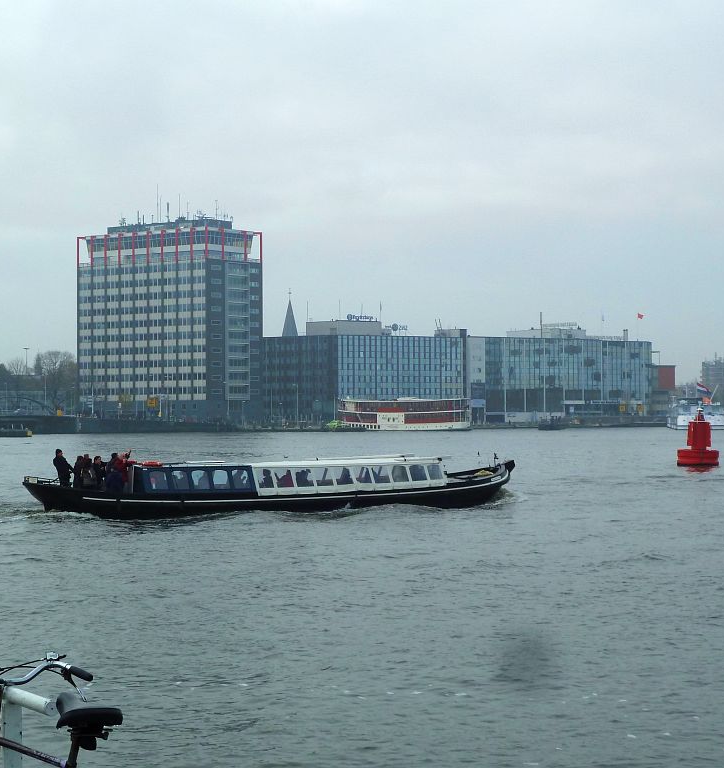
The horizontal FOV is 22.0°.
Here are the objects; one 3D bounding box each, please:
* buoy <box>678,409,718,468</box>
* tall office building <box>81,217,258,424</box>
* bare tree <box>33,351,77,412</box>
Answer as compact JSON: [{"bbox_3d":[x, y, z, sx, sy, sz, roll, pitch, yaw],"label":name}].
[{"bbox_3d":[22.159,3.470,122.955,2.770,3.760,2.770,0,-1,0],"label":"buoy"},{"bbox_3d":[-49.782,-16.213,484.322,44.000,52.100,22.300,-1,-1,36],"label":"tall office building"},{"bbox_3d":[-82.233,0.210,500.090,11.500,18.139,11.000,0,-1,0],"label":"bare tree"}]

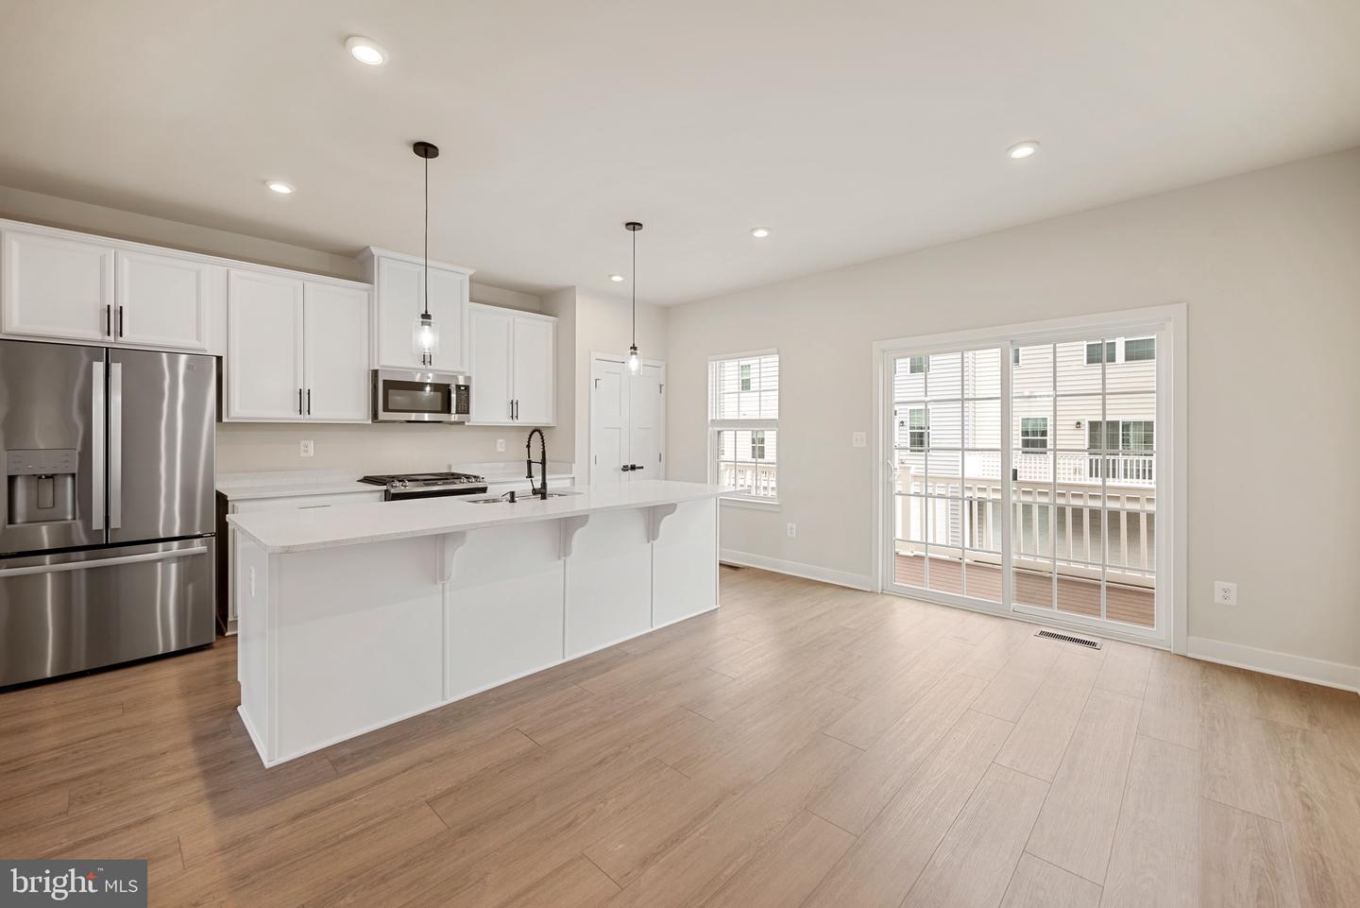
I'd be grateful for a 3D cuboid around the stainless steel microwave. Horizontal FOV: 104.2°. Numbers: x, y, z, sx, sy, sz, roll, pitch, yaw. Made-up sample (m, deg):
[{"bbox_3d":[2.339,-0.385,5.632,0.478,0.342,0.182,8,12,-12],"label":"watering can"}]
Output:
[{"bbox_3d":[-2.262,-0.477,4.579,0.430,0.415,0.750,2,3,45],"label":"stainless steel microwave"}]

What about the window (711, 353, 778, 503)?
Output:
[{"bbox_3d":[0.641,-0.281,5.510,0.890,1.470,0.100,2,3,45],"label":"window"}]

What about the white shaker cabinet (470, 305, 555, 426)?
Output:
[{"bbox_3d":[-1.708,-0.823,5.229,0.330,1.110,0.910,2,3,45],"label":"white shaker cabinet"}]

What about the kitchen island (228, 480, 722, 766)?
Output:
[{"bbox_3d":[-0.889,0.745,3.353,1.070,0.915,2.870,2,3,45],"label":"kitchen island"}]

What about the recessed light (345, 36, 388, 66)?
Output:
[{"bbox_3d":[-1.202,-1.529,2.037,0.150,0.025,0.150,2,3,45],"label":"recessed light"}]

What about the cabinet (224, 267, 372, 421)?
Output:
[{"bbox_3d":[-2.901,-0.770,4.019,0.330,1.090,0.910,2,3,45],"label":"cabinet"}]

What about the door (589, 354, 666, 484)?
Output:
[{"bbox_3d":[-0.539,0.047,5.814,0.080,2.130,1.040,2,3,45],"label":"door"}]

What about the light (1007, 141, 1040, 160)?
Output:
[{"bbox_3d":[1.759,-1.552,2.734,0.150,0.025,0.150,2,3,45],"label":"light"}]

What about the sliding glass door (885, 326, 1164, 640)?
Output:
[{"bbox_3d":[2.357,0.167,3.856,1.740,2.000,0.110,2,3,45],"label":"sliding glass door"}]

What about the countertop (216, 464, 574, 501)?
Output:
[{"bbox_3d":[-2.211,0.206,4.578,0.620,0.140,2.635,2,3,45],"label":"countertop"}]

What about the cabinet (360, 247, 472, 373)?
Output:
[{"bbox_3d":[-2.267,-1.153,4.584,0.420,0.925,0.835,2,3,45],"label":"cabinet"}]

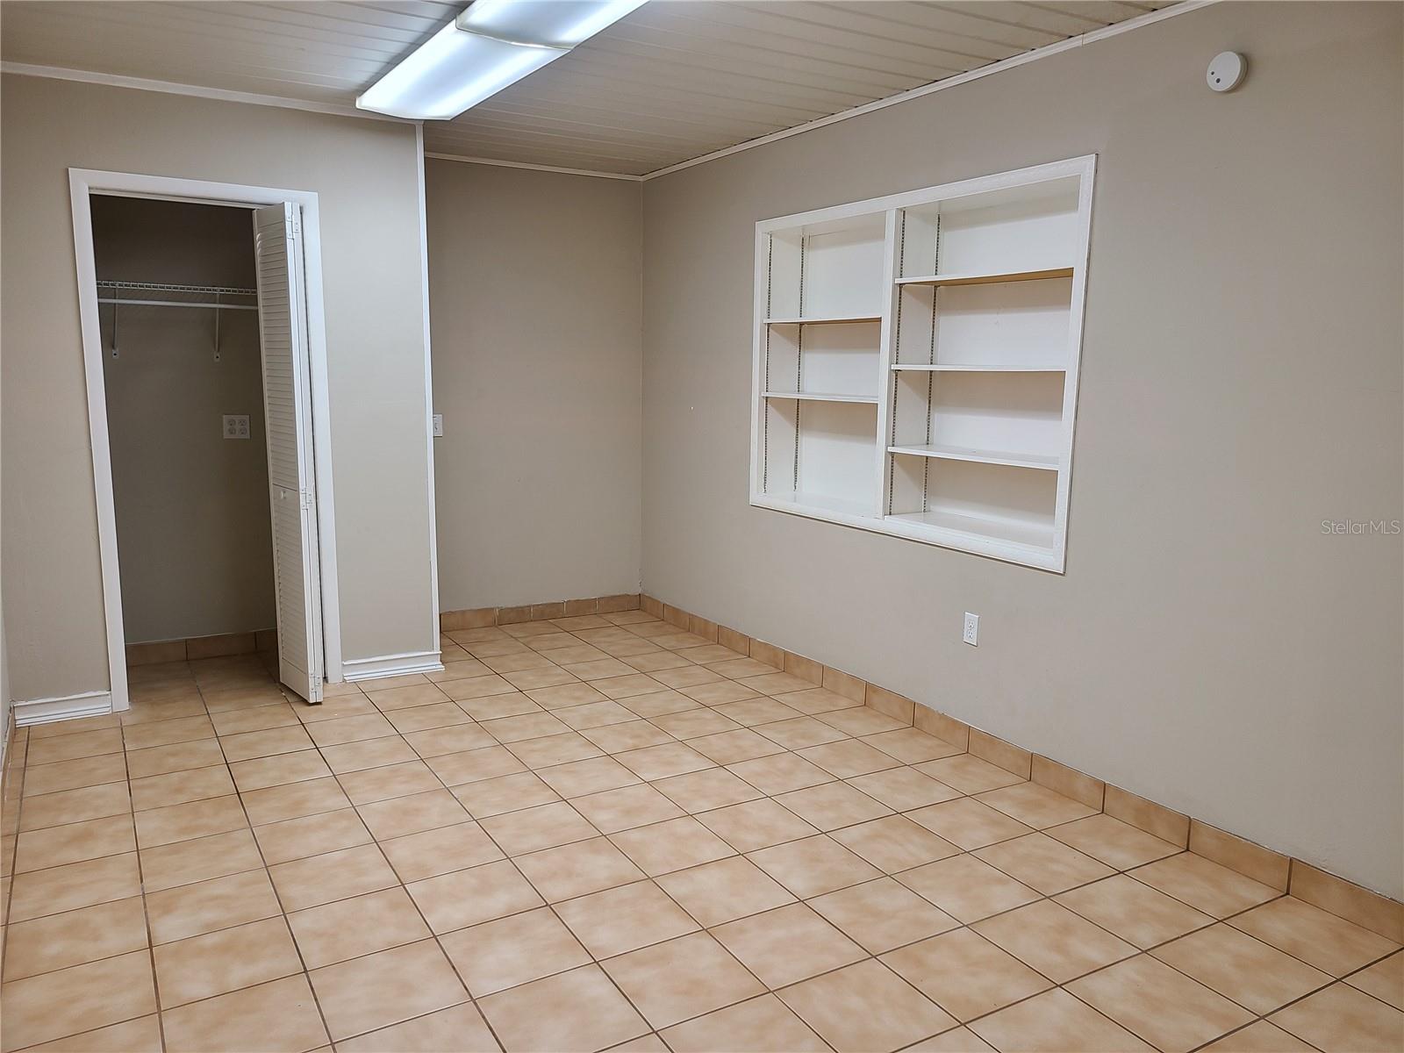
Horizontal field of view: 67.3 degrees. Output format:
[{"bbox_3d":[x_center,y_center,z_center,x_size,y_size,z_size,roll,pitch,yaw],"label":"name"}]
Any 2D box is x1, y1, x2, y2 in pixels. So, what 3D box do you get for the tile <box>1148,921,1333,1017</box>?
[{"bbox_3d":[1.307,1.070,2.567,0.300,0.010,0.300,-5,10,-30],"label":"tile"}]

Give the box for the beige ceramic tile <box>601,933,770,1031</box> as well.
[{"bbox_3d":[-0.045,1.067,2.487,0.300,0.010,0.300,-5,10,-30],"label":"beige ceramic tile"}]

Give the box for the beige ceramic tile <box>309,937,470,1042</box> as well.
[{"bbox_3d":[-0.726,1.067,2.438,0.300,0.010,0.300,-5,10,-30],"label":"beige ceramic tile"}]

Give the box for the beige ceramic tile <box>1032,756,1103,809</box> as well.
[{"bbox_3d":[1.246,0.870,3.590,0.010,0.102,0.302,-4,10,-30],"label":"beige ceramic tile"}]

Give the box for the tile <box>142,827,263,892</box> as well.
[{"bbox_3d":[-1.451,0.969,3.060,0.300,0.010,0.300,-5,10,-30],"label":"tile"}]

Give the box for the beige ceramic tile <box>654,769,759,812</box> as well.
[{"bbox_3d":[0.017,0.901,3.583,0.298,0.010,0.298,-5,10,-30],"label":"beige ceramic tile"}]

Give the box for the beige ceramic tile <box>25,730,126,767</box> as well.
[{"bbox_3d":[-2.357,0.834,3.975,0.300,0.010,0.300,-4,10,-30],"label":"beige ceramic tile"}]

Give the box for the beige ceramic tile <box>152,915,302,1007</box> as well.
[{"bbox_3d":[-1.147,1.051,2.546,0.300,0.010,0.300,-5,10,-30],"label":"beige ceramic tile"}]

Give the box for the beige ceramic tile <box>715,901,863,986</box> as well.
[{"bbox_3d":[0.217,1.054,2.664,0.300,0.010,0.300,-4,10,-30],"label":"beige ceramic tile"}]

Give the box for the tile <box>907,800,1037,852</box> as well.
[{"bbox_3d":[0.853,0.951,3.379,0.300,0.010,0.300,-4,10,-30],"label":"tile"}]

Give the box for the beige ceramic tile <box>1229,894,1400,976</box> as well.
[{"bbox_3d":[1.562,1.050,2.712,0.285,0.010,0.300,-5,10,-30],"label":"beige ceramic tile"}]

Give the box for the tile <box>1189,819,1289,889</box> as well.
[{"bbox_3d":[1.542,0.943,3.030,0.010,0.102,0.300,-5,10,-30],"label":"tile"}]

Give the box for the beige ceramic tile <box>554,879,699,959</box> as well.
[{"bbox_3d":[-0.199,1.025,2.748,0.300,0.010,0.300,-5,10,-30],"label":"beige ceramic tile"}]

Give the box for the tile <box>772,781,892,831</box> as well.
[{"bbox_3d":[0.433,0.923,3.471,0.298,0.010,0.298,-5,10,-30],"label":"tile"}]

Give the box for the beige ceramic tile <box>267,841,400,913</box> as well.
[{"bbox_3d":[-1.041,0.995,2.984,0.300,0.010,0.300,-4,10,-30],"label":"beige ceramic tile"}]

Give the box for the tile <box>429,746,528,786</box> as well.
[{"bbox_3d":[-0.818,0.867,3.807,0.300,0.010,0.300,-4,10,-30],"label":"tile"}]

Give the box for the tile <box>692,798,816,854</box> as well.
[{"bbox_3d":[0.171,0.942,3.312,0.300,0.010,0.300,-5,10,-30],"label":"tile"}]

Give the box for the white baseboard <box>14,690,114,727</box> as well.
[{"bbox_3d":[-2.534,0.726,4.190,0.325,0.090,0.030,-5,10,-30],"label":"white baseboard"}]

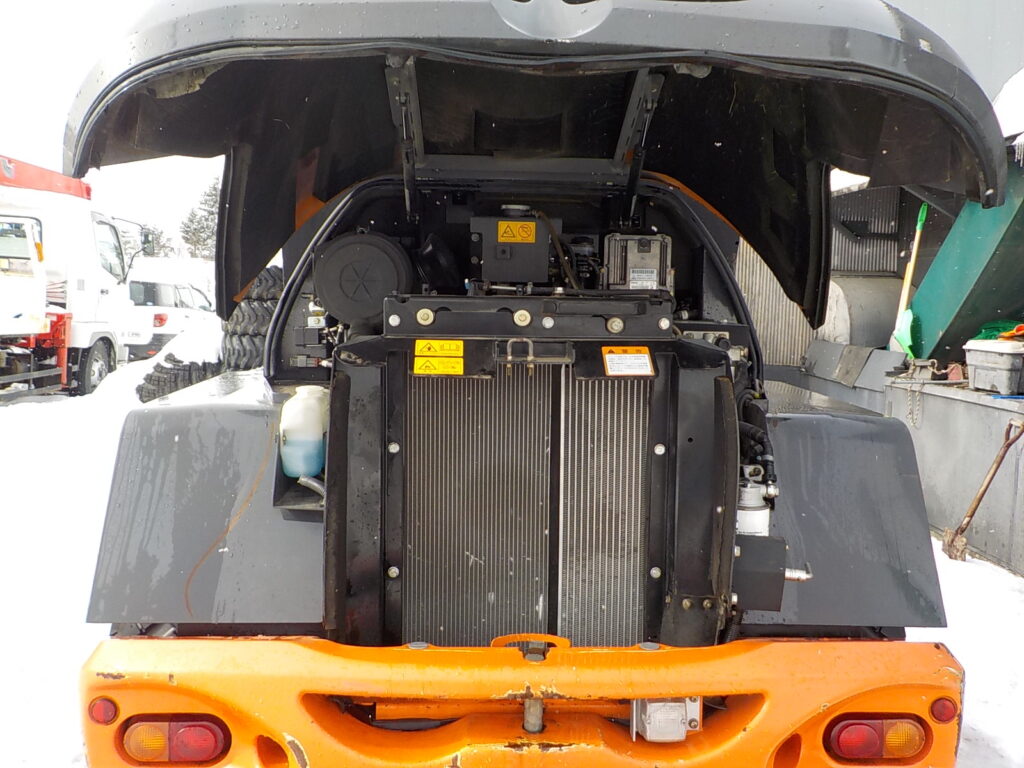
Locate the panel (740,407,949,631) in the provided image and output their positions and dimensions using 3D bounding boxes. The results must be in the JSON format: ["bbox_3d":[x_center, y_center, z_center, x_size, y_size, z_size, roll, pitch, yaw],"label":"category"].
[{"bbox_3d":[0.797,0.333,2.304,0.532,0.488,0.374,1,5,-3],"label":"panel"}]

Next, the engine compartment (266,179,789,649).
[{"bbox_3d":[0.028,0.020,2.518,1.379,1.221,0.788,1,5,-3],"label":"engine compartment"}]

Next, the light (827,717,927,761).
[{"bbox_3d":[0.806,0.774,1.958,0.207,0.084,0.049,1,5,-3],"label":"light"}]

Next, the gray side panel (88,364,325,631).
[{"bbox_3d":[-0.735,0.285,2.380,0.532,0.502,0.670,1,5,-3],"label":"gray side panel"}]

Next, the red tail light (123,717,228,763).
[{"bbox_3d":[-0.719,0.752,1.888,0.207,0.084,0.049,1,5,-3],"label":"red tail light"}]

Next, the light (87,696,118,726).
[{"bbox_3d":[-0.853,0.685,1.863,0.059,0.059,0.020,1,5,-3],"label":"light"}]

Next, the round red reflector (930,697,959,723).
[{"bbox_3d":[0.944,0.712,1.945,0.059,0.059,0.020,1,5,-3],"label":"round red reflector"}]

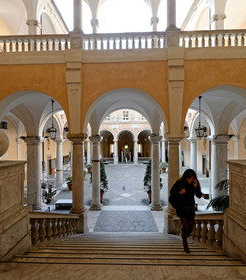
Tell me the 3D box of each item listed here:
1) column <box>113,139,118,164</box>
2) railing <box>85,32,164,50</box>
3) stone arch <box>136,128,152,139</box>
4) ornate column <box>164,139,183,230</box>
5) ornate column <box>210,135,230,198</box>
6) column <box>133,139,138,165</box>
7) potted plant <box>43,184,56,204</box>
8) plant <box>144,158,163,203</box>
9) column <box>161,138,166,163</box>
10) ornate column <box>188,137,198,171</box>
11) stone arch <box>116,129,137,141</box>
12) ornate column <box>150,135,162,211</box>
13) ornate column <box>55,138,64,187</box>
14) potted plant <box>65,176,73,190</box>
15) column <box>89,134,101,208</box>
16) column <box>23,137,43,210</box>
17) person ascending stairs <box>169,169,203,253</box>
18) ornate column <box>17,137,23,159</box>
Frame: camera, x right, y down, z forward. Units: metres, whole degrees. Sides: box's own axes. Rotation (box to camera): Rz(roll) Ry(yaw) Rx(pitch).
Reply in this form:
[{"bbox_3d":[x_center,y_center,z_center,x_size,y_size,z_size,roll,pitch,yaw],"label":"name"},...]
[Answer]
[{"bbox_3d":[-1.446,2.494,34.231,0.900,5.282,0.900,0,0,1],"label":"column"},{"bbox_3d":[0.082,-3.715,6.331,3.200,0.700,0.270,0,-1,1],"label":"railing"},{"bbox_3d":[4.886,-1.169,34.095,4.500,2.338,0.750,0,0,1],"label":"stone arch"},{"bbox_3d":[2.376,2.027,7.549,0.820,4.544,0.820,0,0,1],"label":"ornate column"},{"bbox_3d":[6.917,2.352,11.550,1.250,5.269,1.100,0,0,1],"label":"ornate column"},{"bbox_3d":[2.467,2.418,30.510,0.730,4.550,0.730,0,-1,1],"label":"column"},{"bbox_3d":[-5.771,4.377,12.822,0.900,1.374,0.850,0,0,1],"label":"potted plant"},{"bbox_3d":[2.093,2.801,11.251,1.200,2.970,1.200,0,-1,1],"label":"plant"},{"bbox_3d":[7.257,2.446,29.044,0.850,5.247,0.850,0,0,1],"label":"column"},{"bbox_3d":[6.916,2.413,16.251,0.850,5.125,0.850,0,0,1],"label":"ornate column"},{"bbox_3d":[0.733,-1.120,34.184,4.600,2.449,0.750,0,0,1],"label":"stone arch"},{"bbox_3d":[2.065,1.983,10.198,0.730,4.550,0.730,0,-1,1],"label":"ornate column"},{"bbox_3d":[-5.830,2.135,15.186,0.730,4.550,0.730,0,-1,1],"label":"ornate column"},{"bbox_3d":[-4.557,3.796,14.423,0.900,1.180,0.900,0,-1,1],"label":"potted plant"},{"bbox_3d":[-1.668,2.006,10.278,0.730,4.550,0.730,0,-1,1],"label":"column"},{"bbox_3d":[-6.451,2.428,11.836,1.250,5.364,1.100,0,0,1],"label":"column"},{"bbox_3d":[1.159,1.291,2.980,0.600,1.600,0.500,0,0,-3],"label":"person ascending stairs"},{"bbox_3d":[-9.547,2.155,15.165,0.400,4.550,0.620,0,-1,1],"label":"ornate column"}]

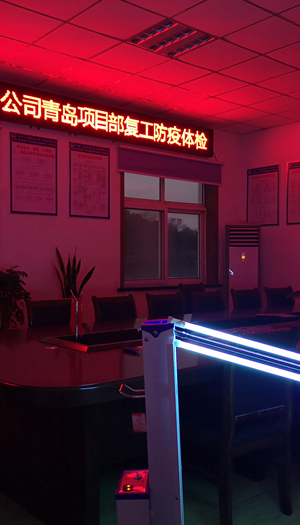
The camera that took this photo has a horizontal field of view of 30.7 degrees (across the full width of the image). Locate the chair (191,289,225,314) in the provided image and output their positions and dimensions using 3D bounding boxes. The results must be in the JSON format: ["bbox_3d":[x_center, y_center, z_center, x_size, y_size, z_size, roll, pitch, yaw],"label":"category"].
[{"bbox_3d":[0.768,0.765,5.446,0.465,0.930,0.540,0,0,-40],"label":"chair"}]

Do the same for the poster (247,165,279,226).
[{"bbox_3d":[1.671,-0.978,8.097,0.025,0.870,0.580,0,0,-41],"label":"poster"}]

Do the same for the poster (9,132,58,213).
[{"bbox_3d":[-1.281,-0.969,6.090,0.590,0.885,0.020,0,0,-40],"label":"poster"}]

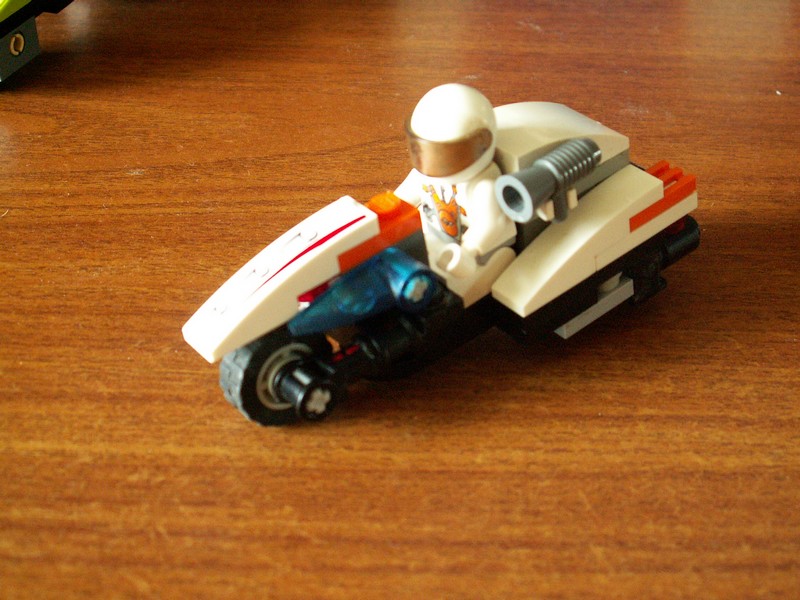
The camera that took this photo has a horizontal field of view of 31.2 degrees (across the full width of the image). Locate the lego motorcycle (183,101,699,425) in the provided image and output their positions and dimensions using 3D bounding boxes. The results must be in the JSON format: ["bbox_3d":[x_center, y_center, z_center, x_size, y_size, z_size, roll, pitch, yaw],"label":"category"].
[{"bbox_3d":[0.008,-0.009,0.237,0.097,0.036,0.032,-23,40,-31],"label":"lego motorcycle"}]

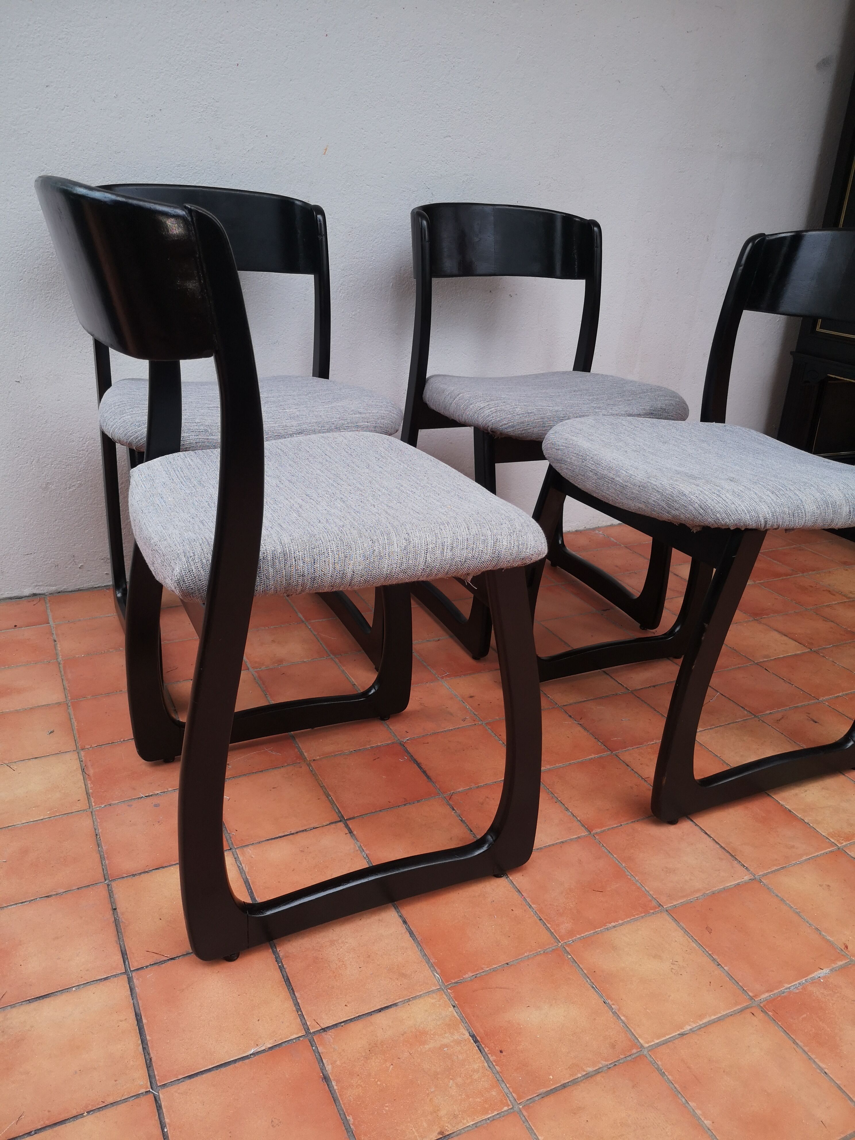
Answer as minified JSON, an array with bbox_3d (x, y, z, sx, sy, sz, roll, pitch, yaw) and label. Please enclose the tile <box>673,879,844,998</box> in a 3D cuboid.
[{"bbox_3d":[0.394,0.443,1.069,0.149,0.012,0.147,-7,25,-25],"label":"tile"}]

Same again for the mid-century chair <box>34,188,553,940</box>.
[{"bbox_3d":[-0.148,-0.024,1.064,0.503,0.789,0.464,-7,25,-25],"label":"mid-century chair"}]

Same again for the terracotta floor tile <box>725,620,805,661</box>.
[{"bbox_3d":[0.679,0.152,1.827,0.149,0.012,0.147,-7,25,-25],"label":"terracotta floor tile"}]

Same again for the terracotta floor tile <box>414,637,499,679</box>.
[{"bbox_3d":[0.062,0.168,1.704,0.147,0.012,0.147,-8,25,-25],"label":"terracotta floor tile"}]

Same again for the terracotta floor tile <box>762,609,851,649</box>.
[{"bbox_3d":[0.820,0.132,1.907,0.147,0.012,0.147,-8,25,-25],"label":"terracotta floor tile"}]

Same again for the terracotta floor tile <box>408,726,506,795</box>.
[{"bbox_3d":[0.058,0.297,1.388,0.147,0.012,0.147,-8,25,-25],"label":"terracotta floor tile"}]

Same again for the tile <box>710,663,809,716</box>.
[{"bbox_3d":[0.610,0.224,1.650,0.147,0.012,0.147,-8,25,-25],"label":"tile"}]

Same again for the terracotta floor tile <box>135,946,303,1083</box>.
[{"bbox_3d":[-0.221,0.458,0.933,0.149,0.012,0.147,-7,25,-25],"label":"terracotta floor tile"}]

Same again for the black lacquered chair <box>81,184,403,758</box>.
[{"bbox_3d":[-0.329,-0.233,1.548,0.464,0.789,0.503,-7,24,-24],"label":"black lacquered chair"}]

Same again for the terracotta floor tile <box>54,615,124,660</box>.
[{"bbox_3d":[-0.624,0.130,1.693,0.147,0.012,0.147,-8,25,-25],"label":"terracotta floor tile"}]

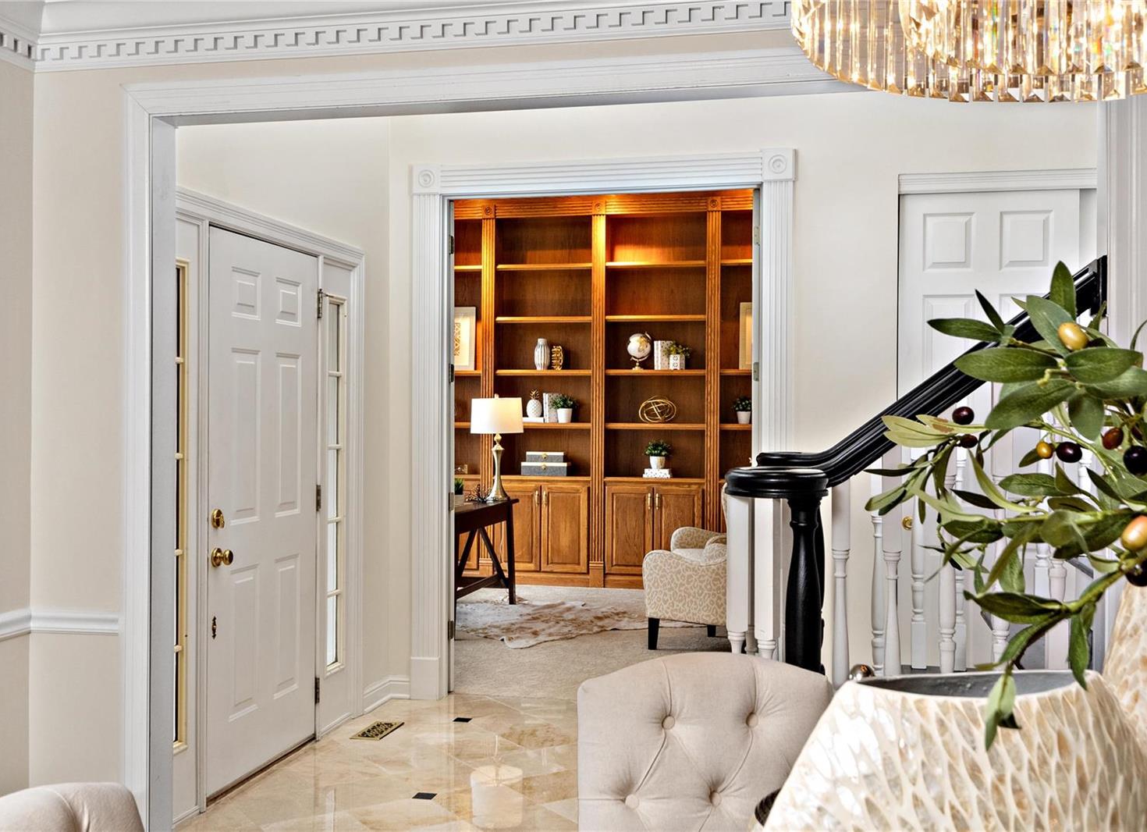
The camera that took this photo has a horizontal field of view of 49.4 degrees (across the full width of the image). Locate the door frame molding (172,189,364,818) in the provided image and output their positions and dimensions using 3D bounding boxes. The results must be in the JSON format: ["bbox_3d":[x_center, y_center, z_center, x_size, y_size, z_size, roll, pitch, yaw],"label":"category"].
[{"bbox_3d":[-1.191,0.307,4.829,0.110,2.125,1.830,0,0,12],"label":"door frame molding"}]

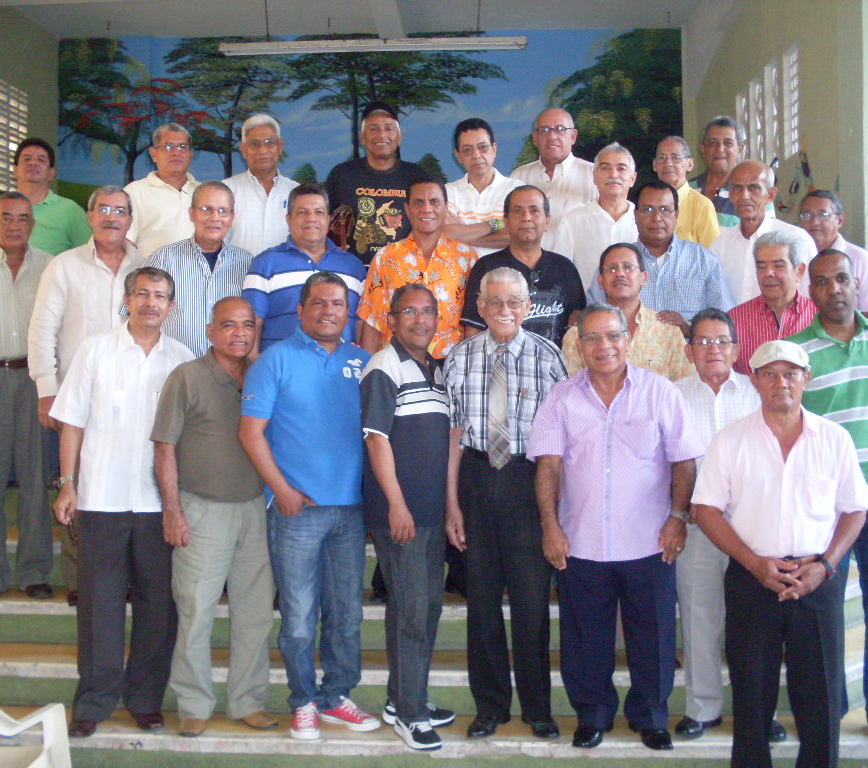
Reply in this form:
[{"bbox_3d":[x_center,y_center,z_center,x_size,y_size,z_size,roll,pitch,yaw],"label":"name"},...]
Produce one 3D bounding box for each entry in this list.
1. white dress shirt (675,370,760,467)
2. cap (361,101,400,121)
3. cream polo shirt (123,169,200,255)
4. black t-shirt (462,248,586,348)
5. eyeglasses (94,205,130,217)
[{"bbox_3d":[1.034,0.239,4.100,0.480,0.620,0.280,0,1,10],"label":"white dress shirt"},{"bbox_3d":[-0.251,-1.256,5.180,0.175,0.120,0.250,0,2,-3],"label":"cap"},{"bbox_3d":[-1.219,-0.702,5.280,0.470,0.600,0.260,0,2,-10],"label":"cream polo shirt"},{"bbox_3d":[0.380,-0.233,4.720,0.520,0.660,0.290,-1,1,-3],"label":"black t-shirt"},{"bbox_3d":[-1.334,-0.718,4.650,0.140,0.043,0.140,0,1,-15],"label":"eyeglasses"}]

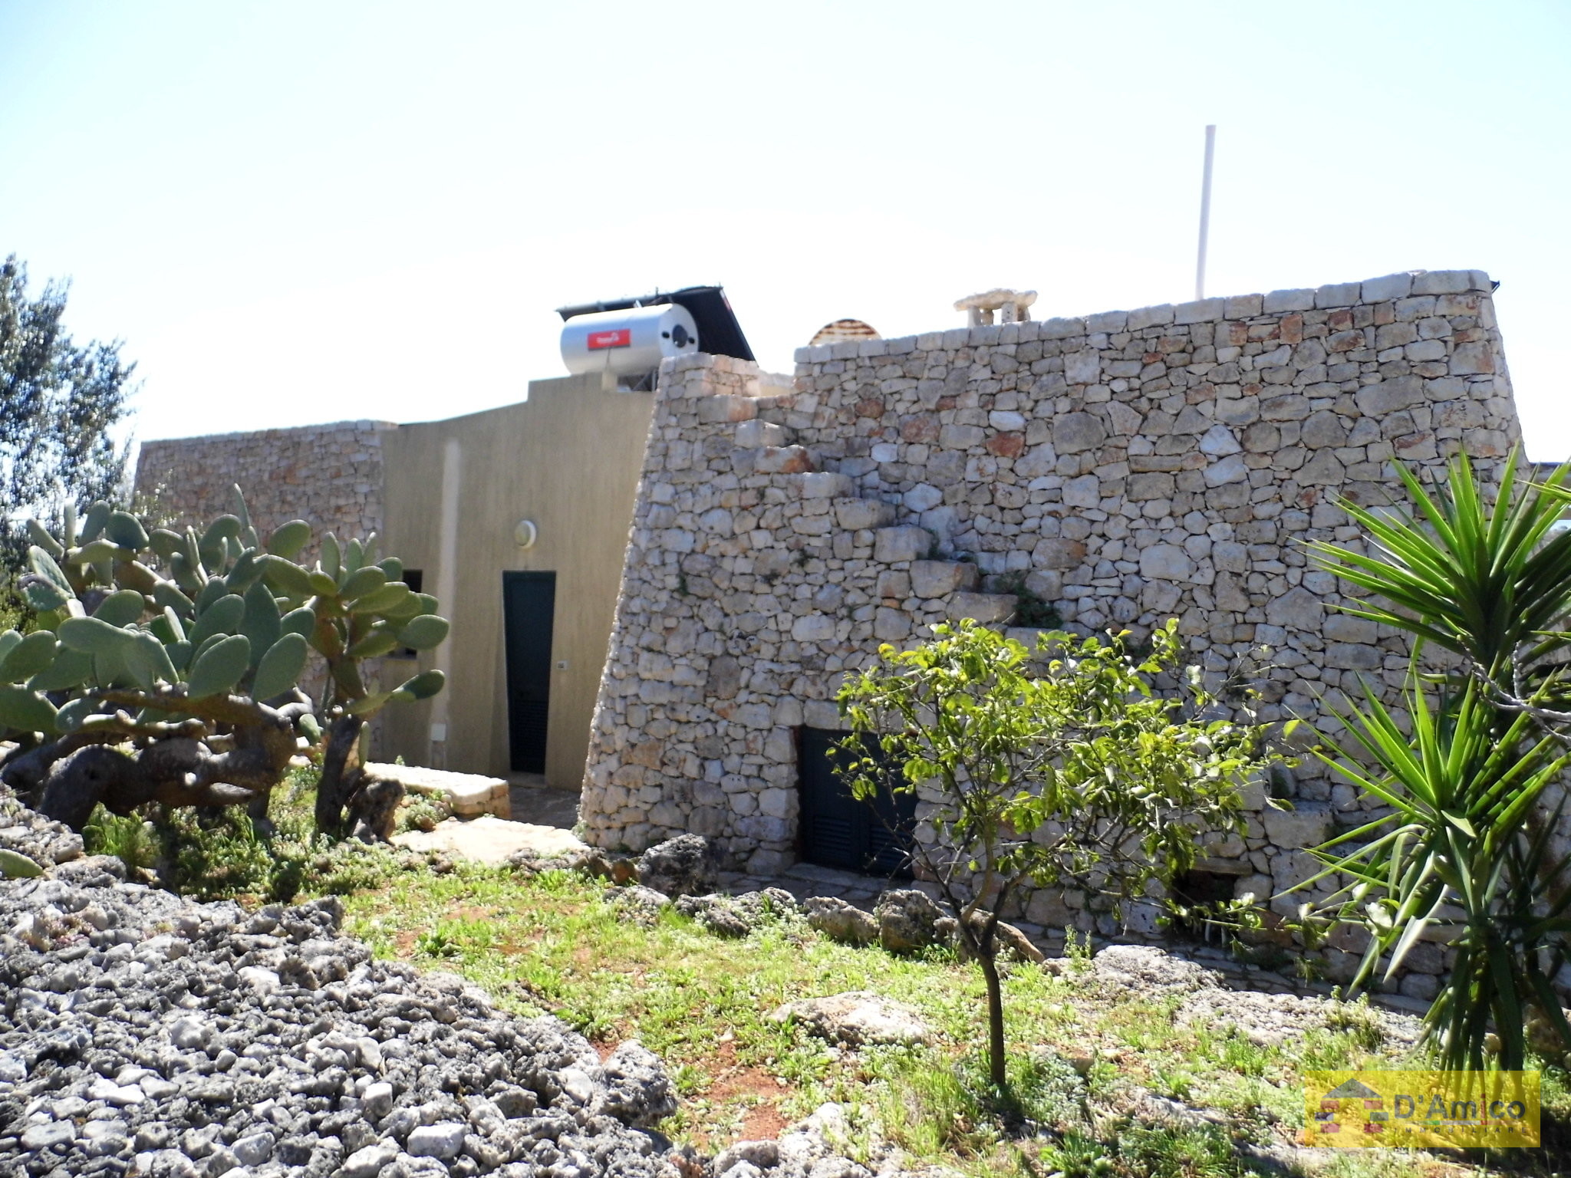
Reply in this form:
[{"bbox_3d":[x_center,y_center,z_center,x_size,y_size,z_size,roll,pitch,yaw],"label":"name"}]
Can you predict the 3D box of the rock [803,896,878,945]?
[{"bbox_3d":[0.312,1.853,6.445,0.400,0.240,0.300,1,1,22],"label":"rock"}]

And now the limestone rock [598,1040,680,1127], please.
[{"bbox_3d":[-0.495,1.636,3.842,0.260,0.250,0.240,1,1,0],"label":"limestone rock"}]

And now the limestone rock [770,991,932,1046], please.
[{"bbox_3d":[0.282,1.803,4.841,0.660,0.150,0.380,1,1,6],"label":"limestone rock"}]

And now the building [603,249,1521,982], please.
[{"bbox_3d":[2.378,0.139,9.460,6.300,3.900,5.000,2,1,30],"label":"building"}]

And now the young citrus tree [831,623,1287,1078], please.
[{"bbox_3d":[1.041,1.006,4.300,1.580,1.720,1.350,1,1,0],"label":"young citrus tree"}]

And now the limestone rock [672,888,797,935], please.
[{"bbox_3d":[-0.281,1.850,6.609,0.680,0.220,0.360,1,1,17],"label":"limestone rock"}]

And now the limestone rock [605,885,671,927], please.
[{"bbox_3d":[-0.873,1.857,6.765,0.380,0.200,0.300,1,1,17],"label":"limestone rock"}]

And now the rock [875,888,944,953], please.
[{"bbox_3d":[0.693,1.811,6.347,0.360,0.340,0.320,1,1,17],"label":"rock"}]

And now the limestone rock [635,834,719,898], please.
[{"bbox_3d":[-0.738,1.854,7.734,0.520,0.360,0.400,1,1,17],"label":"limestone rock"}]

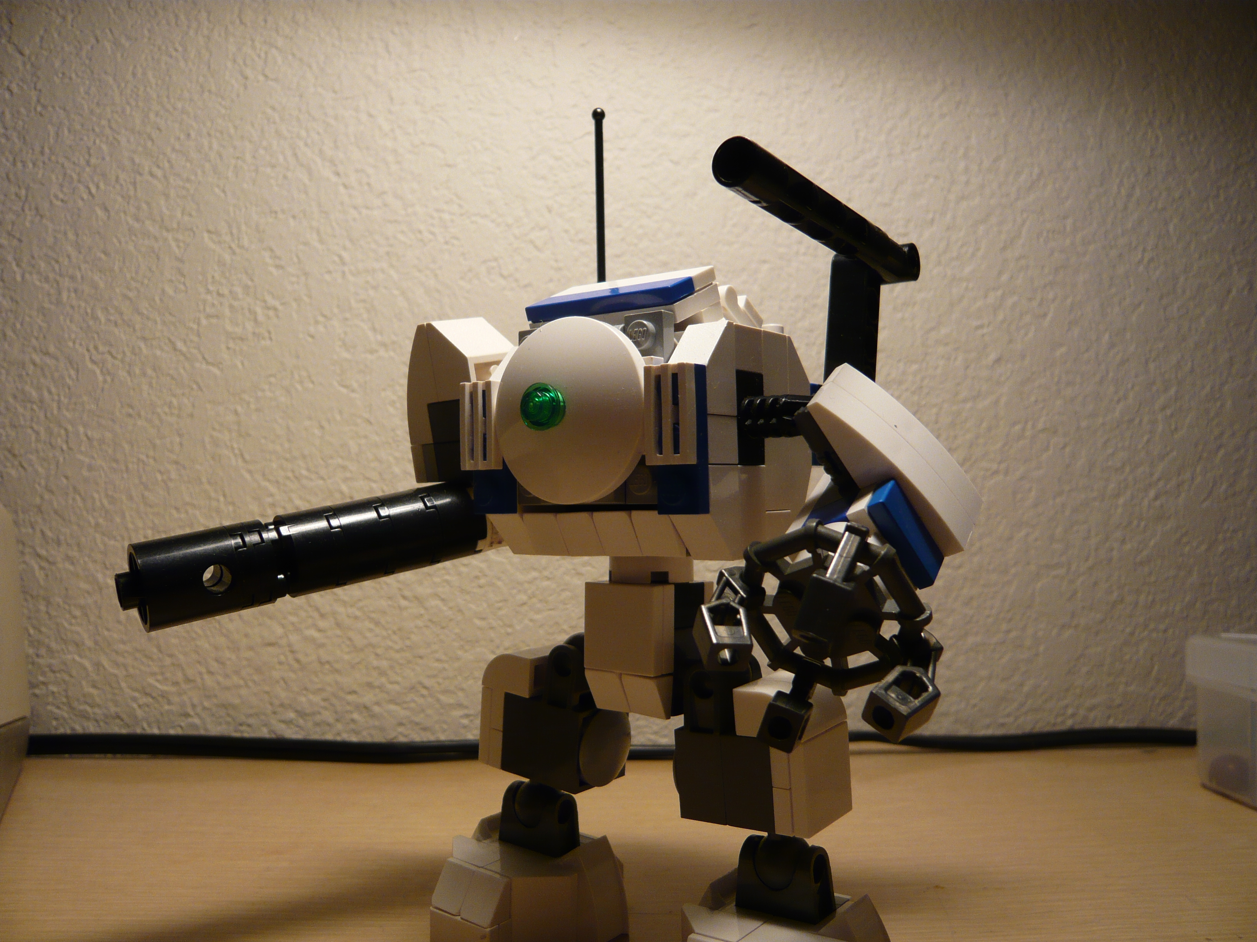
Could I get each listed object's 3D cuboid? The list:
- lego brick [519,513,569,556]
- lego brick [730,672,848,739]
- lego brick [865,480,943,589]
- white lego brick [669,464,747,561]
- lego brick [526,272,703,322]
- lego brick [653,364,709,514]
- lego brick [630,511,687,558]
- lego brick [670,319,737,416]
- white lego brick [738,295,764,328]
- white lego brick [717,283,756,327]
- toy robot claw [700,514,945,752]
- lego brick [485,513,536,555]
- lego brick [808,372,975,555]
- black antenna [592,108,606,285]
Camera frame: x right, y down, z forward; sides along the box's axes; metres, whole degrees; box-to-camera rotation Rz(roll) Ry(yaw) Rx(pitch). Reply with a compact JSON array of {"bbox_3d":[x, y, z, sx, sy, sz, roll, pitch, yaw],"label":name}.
[{"bbox_3d":[-0.015,0.012,0.187,0.008,0.008,0.006,-1,0,34],"label":"lego brick"},{"bbox_3d":[0.028,0.041,0.178,0.013,0.008,0.016,-4,0,38],"label":"lego brick"},{"bbox_3d":[0.045,0.010,0.166,0.003,0.016,0.008,-29,9,35],"label":"lego brick"},{"bbox_3d":[0.012,0.007,0.170,0.008,0.016,0.010,-1,0,34],"label":"white lego brick"},{"bbox_3d":[-0.004,-0.031,0.185,0.032,0.003,0.008,-1,22,35],"label":"lego brick"},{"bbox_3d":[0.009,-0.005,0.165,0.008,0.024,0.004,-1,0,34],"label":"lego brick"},{"bbox_3d":[0.005,0.011,0.174,0.008,0.008,0.007,-1,0,34],"label":"lego brick"},{"bbox_3d":[0.012,-0.017,0.169,0.008,0.016,0.010,-1,-1,35],"label":"lego brick"},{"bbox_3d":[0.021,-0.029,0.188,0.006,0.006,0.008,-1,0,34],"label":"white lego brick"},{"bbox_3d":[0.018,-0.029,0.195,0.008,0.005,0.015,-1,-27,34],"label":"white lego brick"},{"bbox_3d":[0.028,0.023,0.147,0.032,0.031,0.020,-1,30,28],"label":"toy robot claw"},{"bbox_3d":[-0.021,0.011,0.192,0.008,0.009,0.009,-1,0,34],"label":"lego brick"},{"bbox_3d":[0.042,-0.001,0.163,0.010,0.032,0.008,-27,11,39],"label":"lego brick"},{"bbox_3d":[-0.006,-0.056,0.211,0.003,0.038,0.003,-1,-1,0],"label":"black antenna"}]

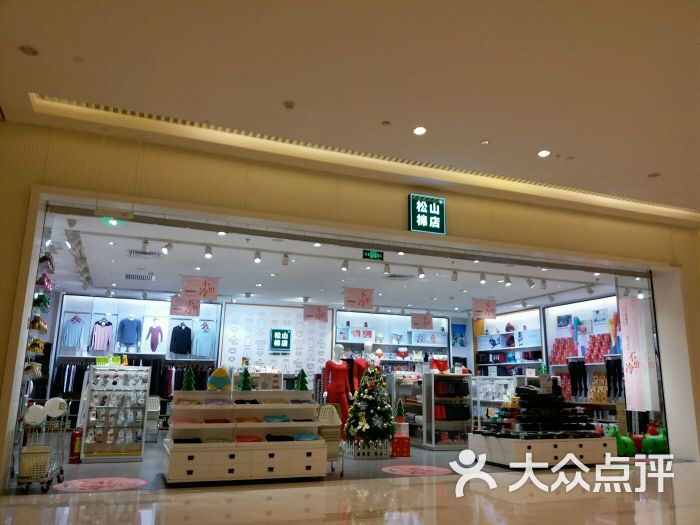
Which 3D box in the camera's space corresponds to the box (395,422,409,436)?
[{"bbox_3d":[0.796,2.744,9.321,0.262,0.216,0.254,6,-13,-21],"label":"box"}]

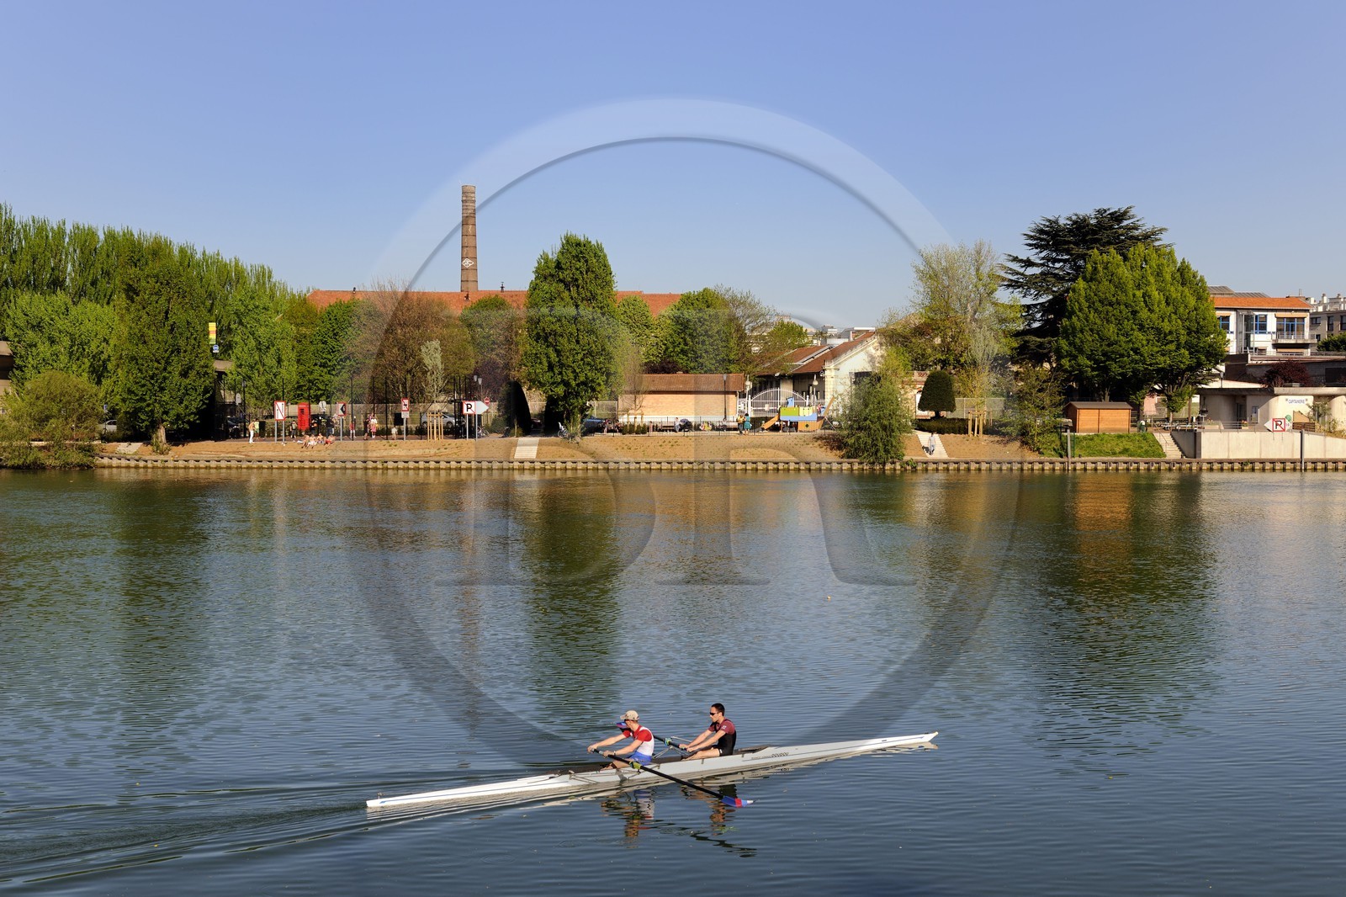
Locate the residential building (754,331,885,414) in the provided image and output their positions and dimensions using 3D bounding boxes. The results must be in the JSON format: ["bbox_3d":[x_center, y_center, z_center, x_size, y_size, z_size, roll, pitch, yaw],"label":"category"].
[{"bbox_3d":[18.200,-7.819,180.834,10.700,9.400,27.000,0,2,-12],"label":"residential building"}]

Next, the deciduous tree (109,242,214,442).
[{"bbox_3d":[-40.350,-8.310,130.000,8.200,16.200,8.000,0,2,0],"label":"deciduous tree"}]

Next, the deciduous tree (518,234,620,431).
[{"bbox_3d":[-8.062,-8.820,127.758,7.600,16.000,7.600,0,2,0],"label":"deciduous tree"}]

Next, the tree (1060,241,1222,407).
[{"bbox_3d":[42.110,-10.220,148.000,14.800,16.200,12.500,0,2,0],"label":"tree"}]

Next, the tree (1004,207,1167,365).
[{"bbox_3d":[39.856,-12.848,157.628,16.200,20.800,16.000,0,2,0],"label":"tree"}]

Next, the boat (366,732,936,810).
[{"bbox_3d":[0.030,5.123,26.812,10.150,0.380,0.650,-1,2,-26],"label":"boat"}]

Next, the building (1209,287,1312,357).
[{"bbox_3d":[66.500,-11.590,194.000,15.000,13.500,11.000,0,2,-4],"label":"building"}]

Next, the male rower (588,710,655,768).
[{"bbox_3d":[-0.810,4.694,26.396,1.000,0.870,0.520,-1,2,-26],"label":"male rower"}]

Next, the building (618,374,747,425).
[{"bbox_3d":[0.848,-4.691,156.935,11.900,4.950,6.500,0,2,0],"label":"building"}]

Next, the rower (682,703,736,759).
[{"bbox_3d":[0.620,4.663,27.075,0.850,0.880,0.520,-1,2,-26],"label":"rower"}]

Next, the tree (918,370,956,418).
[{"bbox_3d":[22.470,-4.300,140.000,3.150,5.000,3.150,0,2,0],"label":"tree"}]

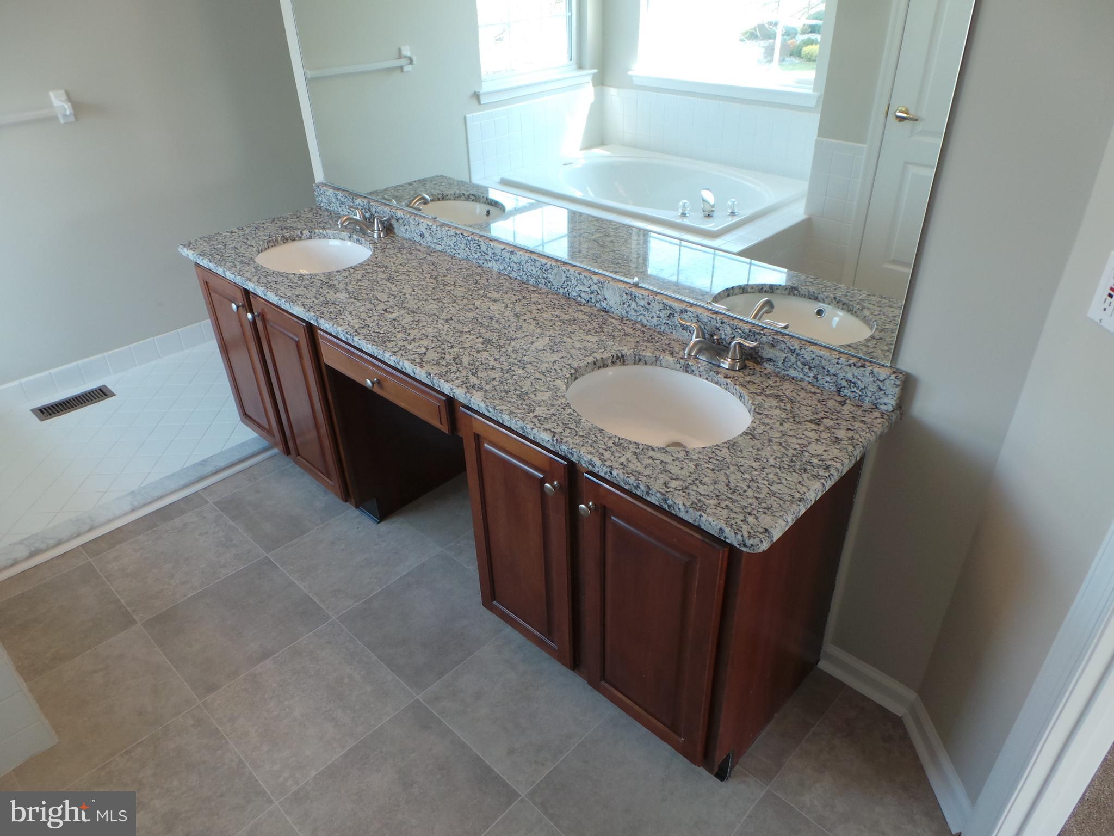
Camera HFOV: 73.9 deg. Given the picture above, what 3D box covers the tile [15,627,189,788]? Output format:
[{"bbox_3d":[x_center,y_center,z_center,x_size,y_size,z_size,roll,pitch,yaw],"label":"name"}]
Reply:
[{"bbox_3d":[-1.222,0.764,1.946,0.403,0.010,0.403,26,41,36],"label":"tile"}]

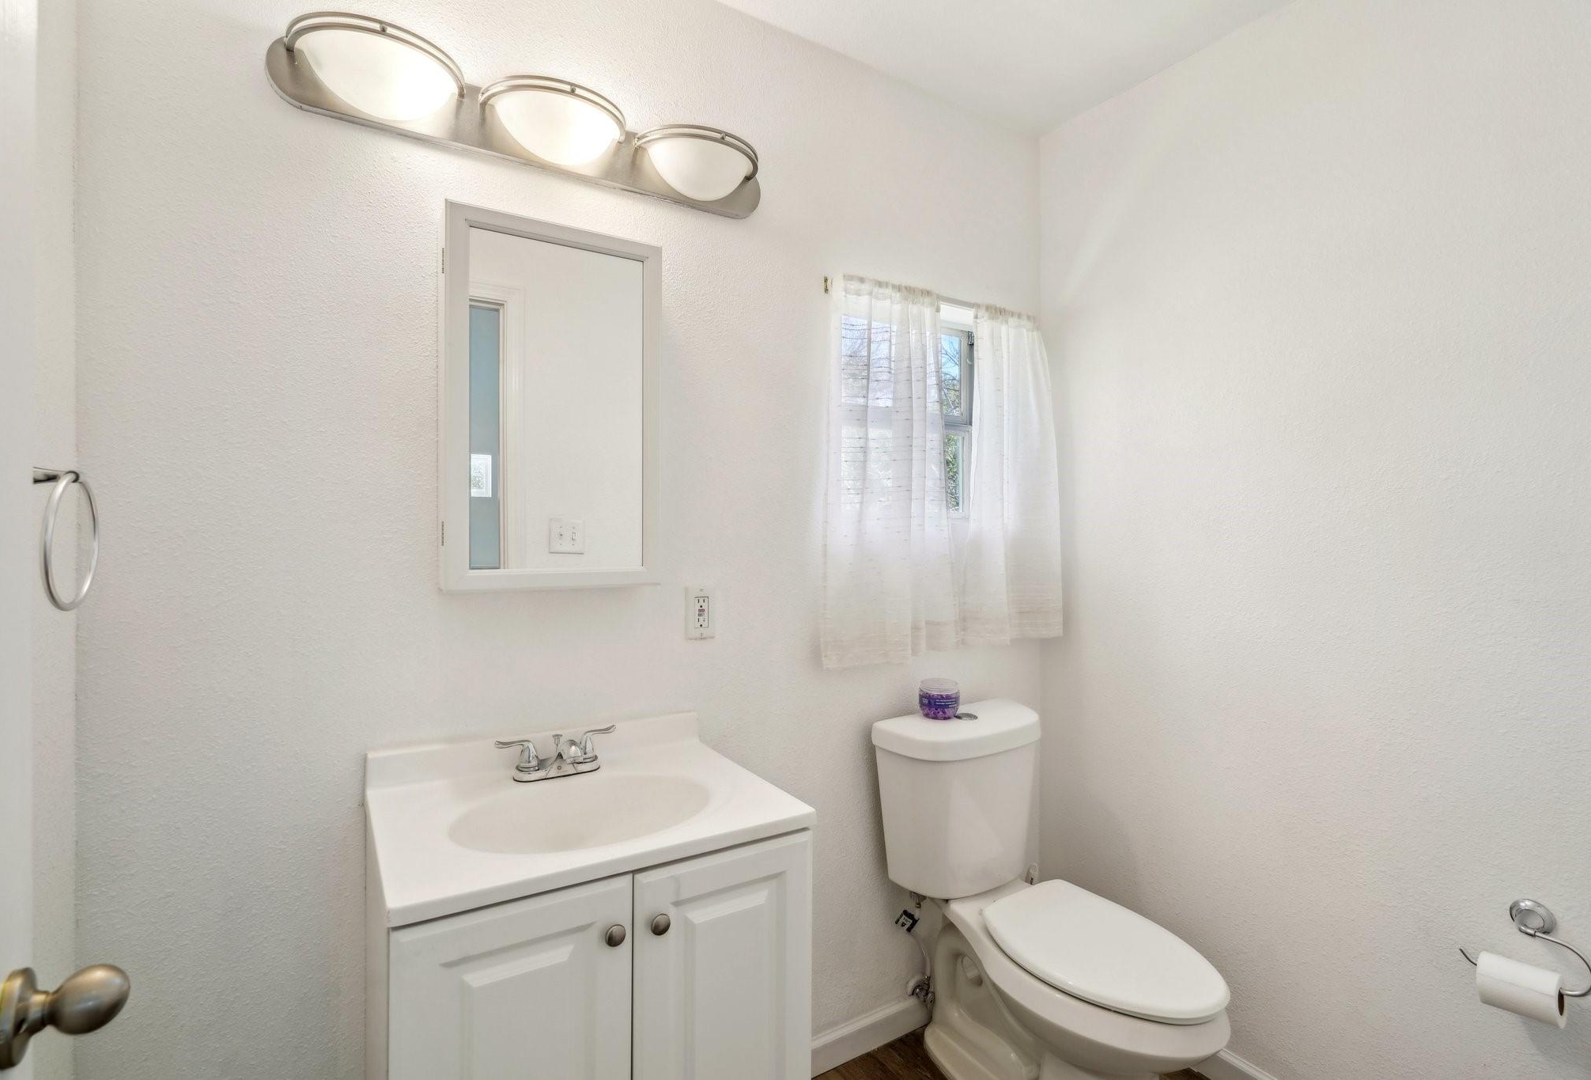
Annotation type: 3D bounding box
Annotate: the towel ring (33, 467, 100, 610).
[{"bbox_3d":[-0.866,-0.003,0.819,0.085,0.182,0.167,0,0,-31],"label":"towel ring"}]

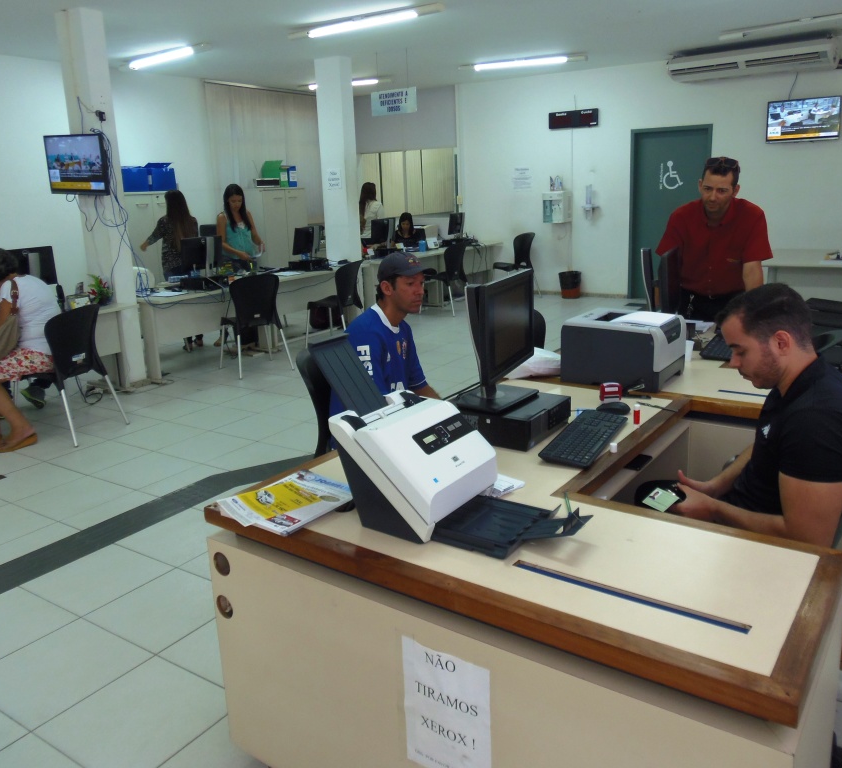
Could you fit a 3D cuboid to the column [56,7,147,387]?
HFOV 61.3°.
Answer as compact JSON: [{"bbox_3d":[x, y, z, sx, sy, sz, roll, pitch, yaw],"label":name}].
[{"bbox_3d":[-2.567,-1.436,5.763,0.300,2.954,0.220,8,18,32],"label":"column"}]

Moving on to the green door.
[{"bbox_3d":[3.201,-2.175,9.222,0.964,2.192,0.095,8,18,32],"label":"green door"}]

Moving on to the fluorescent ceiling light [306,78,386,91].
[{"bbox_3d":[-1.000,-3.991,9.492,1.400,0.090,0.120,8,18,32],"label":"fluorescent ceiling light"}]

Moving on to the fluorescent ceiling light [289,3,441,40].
[{"bbox_3d":[-0.501,-3.037,5.996,1.600,0.100,0.130,8,18,32],"label":"fluorescent ceiling light"}]

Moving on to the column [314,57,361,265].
[{"bbox_3d":[-0.914,-2.136,8.148,0.340,2.900,0.200,8,18,32],"label":"column"}]

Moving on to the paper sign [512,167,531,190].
[{"bbox_3d":[1.416,-2.891,10.002,0.290,0.340,0.010,8,17,32],"label":"paper sign"}]

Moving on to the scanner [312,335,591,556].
[{"bbox_3d":[0.066,0.119,1.601,0.670,0.385,0.310,8,17,32],"label":"scanner"}]

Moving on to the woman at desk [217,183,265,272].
[{"bbox_3d":[-1.952,-1.278,7.720,0.460,1.660,0.380,-15,20,-40],"label":"woman at desk"}]

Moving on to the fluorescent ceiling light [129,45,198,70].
[{"bbox_3d":[-2.802,-3.526,7.667,1.300,0.080,0.140,8,17,32],"label":"fluorescent ceiling light"}]

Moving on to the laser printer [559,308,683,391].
[{"bbox_3d":[0.822,-0.148,2.833,0.380,0.245,0.375,7,17,31],"label":"laser printer"}]

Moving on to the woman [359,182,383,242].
[{"bbox_3d":[-0.666,-1.933,9.839,0.440,1.630,0.300,-9,16,-24],"label":"woman"}]

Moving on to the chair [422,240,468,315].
[{"bbox_3d":[0.291,-1.327,8.922,0.550,0.860,0.500,8,18,32],"label":"chair"}]

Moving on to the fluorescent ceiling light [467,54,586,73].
[{"bbox_3d":[1.262,-3.844,8.490,1.400,0.080,0.140,8,17,32],"label":"fluorescent ceiling light"}]

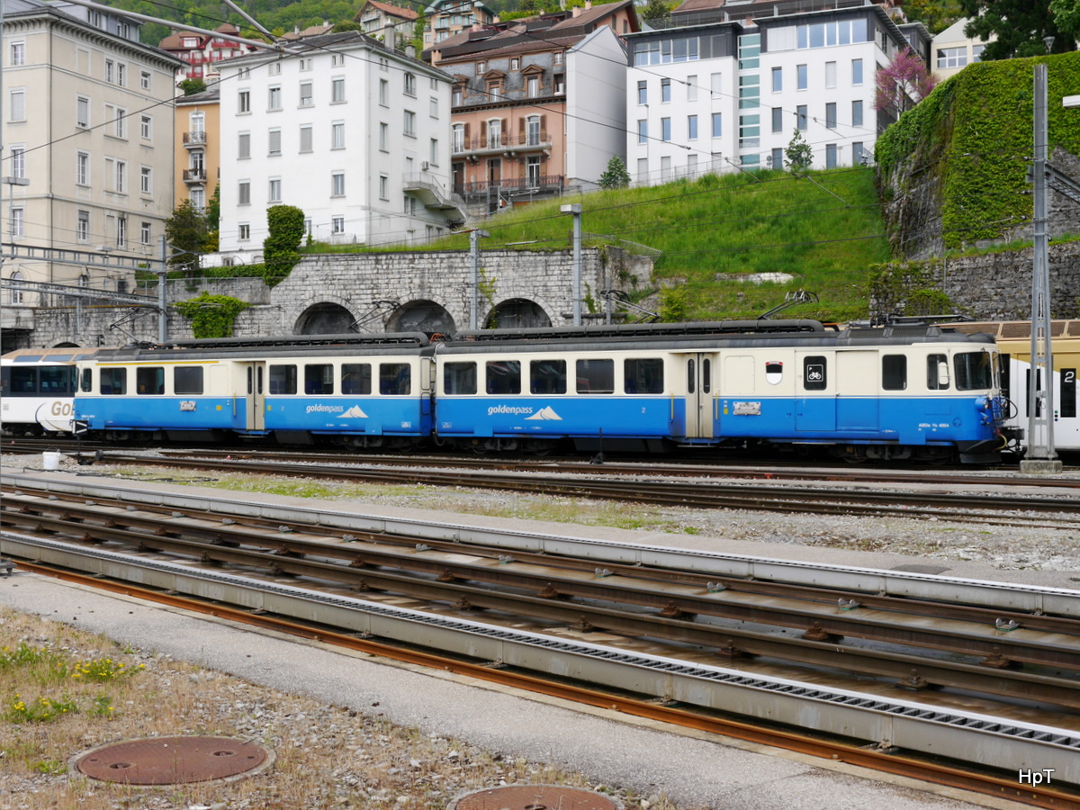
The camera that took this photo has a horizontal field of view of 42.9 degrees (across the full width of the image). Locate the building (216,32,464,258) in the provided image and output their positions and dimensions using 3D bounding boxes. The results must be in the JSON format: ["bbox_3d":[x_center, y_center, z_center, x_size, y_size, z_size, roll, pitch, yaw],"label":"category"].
[{"bbox_3d":[-15.300,-19.800,105.000,13.800,17.000,12.400,0,0,28],"label":"building"}]

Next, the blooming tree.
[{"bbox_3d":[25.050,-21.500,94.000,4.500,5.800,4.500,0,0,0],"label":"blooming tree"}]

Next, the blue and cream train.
[{"bbox_3d":[-2.850,-0.400,42.600,34.000,3.750,2.700,0,0,31],"label":"blue and cream train"}]

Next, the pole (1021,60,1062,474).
[{"bbox_3d":[11.400,-3.110,31.200,0.820,9.300,0.800,0,0,31],"label":"pole"}]

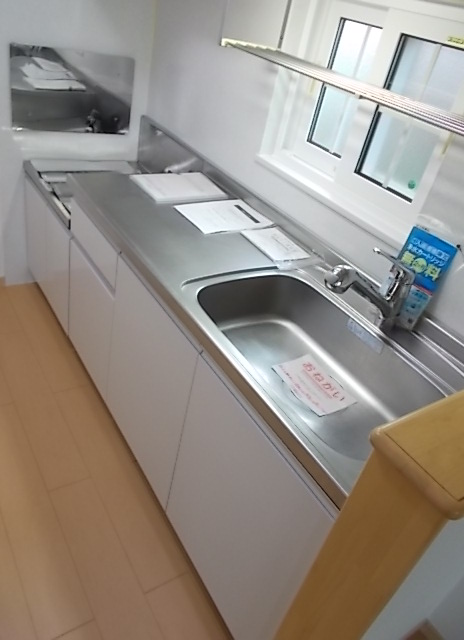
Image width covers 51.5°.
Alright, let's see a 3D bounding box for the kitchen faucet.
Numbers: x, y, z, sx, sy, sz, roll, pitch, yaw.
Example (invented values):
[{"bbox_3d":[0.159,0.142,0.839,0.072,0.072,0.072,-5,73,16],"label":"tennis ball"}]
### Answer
[{"bbox_3d":[0.363,-0.077,1.219,0.235,0.182,0.060,2,35,-17],"label":"kitchen faucet"}]

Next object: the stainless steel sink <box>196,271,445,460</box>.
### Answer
[{"bbox_3d":[0.173,0.141,1.163,0.366,0.186,0.678,-11,41,-33],"label":"stainless steel sink"}]

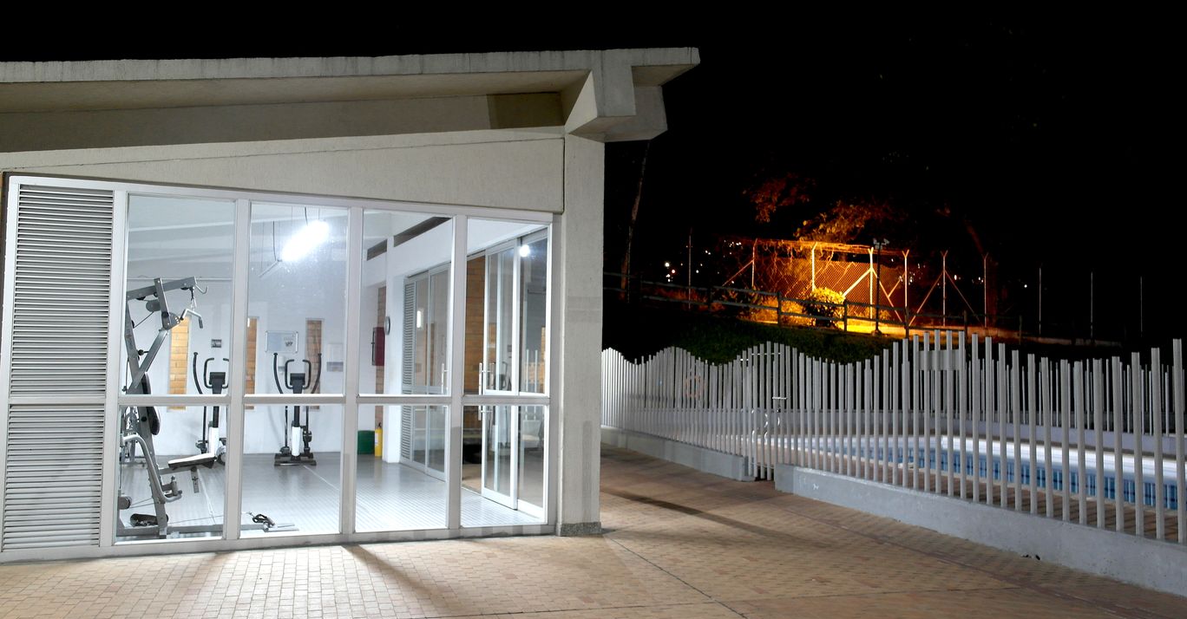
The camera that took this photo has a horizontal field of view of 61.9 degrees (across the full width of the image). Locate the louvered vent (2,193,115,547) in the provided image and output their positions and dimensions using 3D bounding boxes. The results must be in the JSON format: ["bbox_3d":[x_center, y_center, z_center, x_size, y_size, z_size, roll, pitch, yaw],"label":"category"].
[{"bbox_3d":[-3.958,0.420,7.335,0.633,2.682,0.091,2,-3,-20],"label":"louvered vent"}]

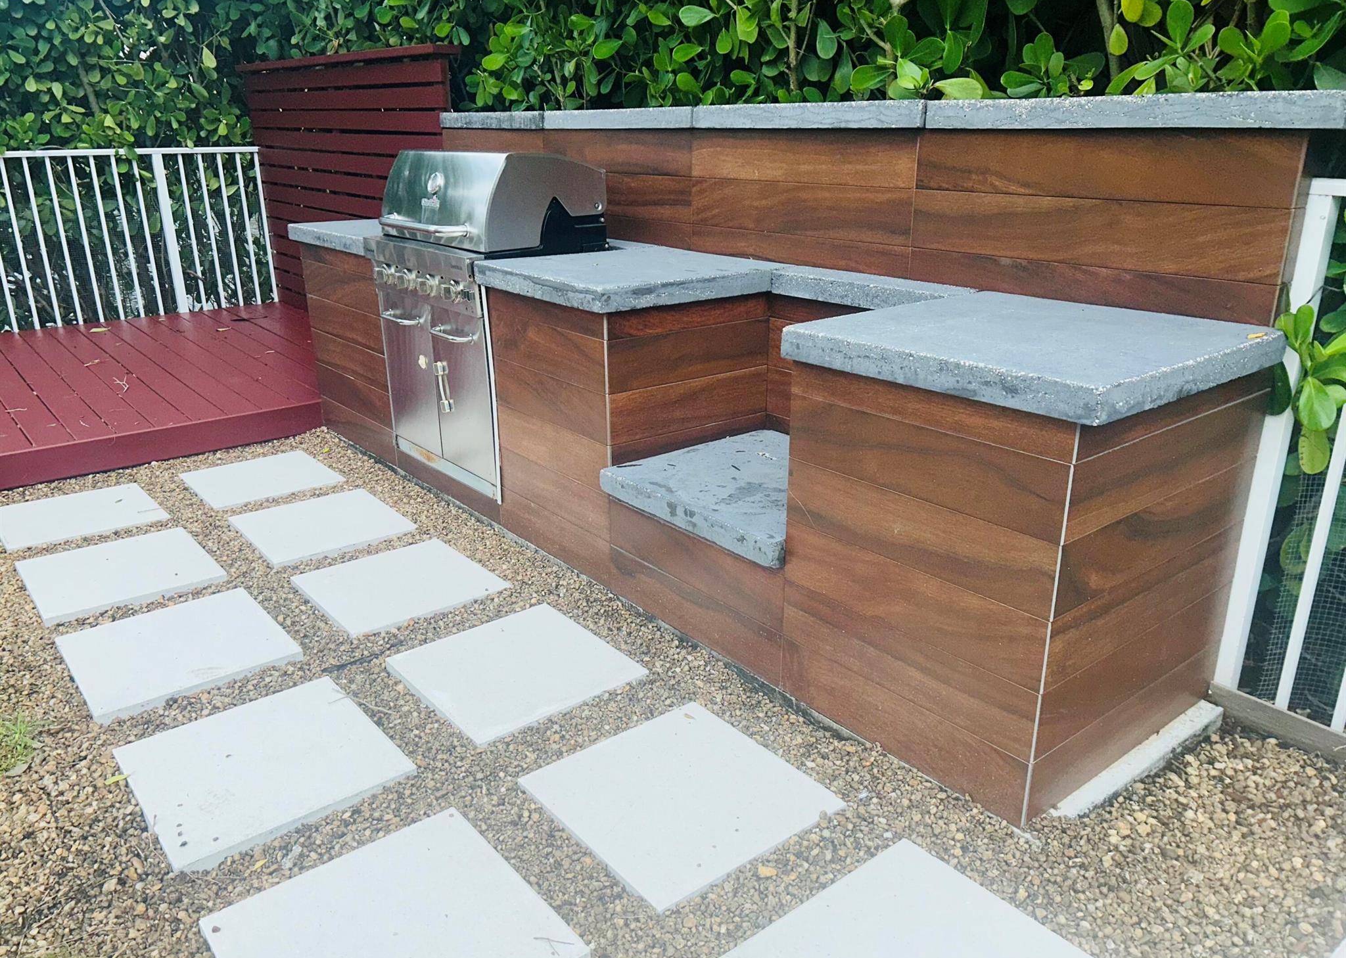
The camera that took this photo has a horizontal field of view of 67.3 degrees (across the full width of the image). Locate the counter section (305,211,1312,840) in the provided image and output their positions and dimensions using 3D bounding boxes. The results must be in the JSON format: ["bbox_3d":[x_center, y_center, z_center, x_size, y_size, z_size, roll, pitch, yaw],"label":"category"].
[{"bbox_3d":[-0.164,-0.235,3.312,0.733,0.811,3.550,-15,24,-36],"label":"counter section"}]

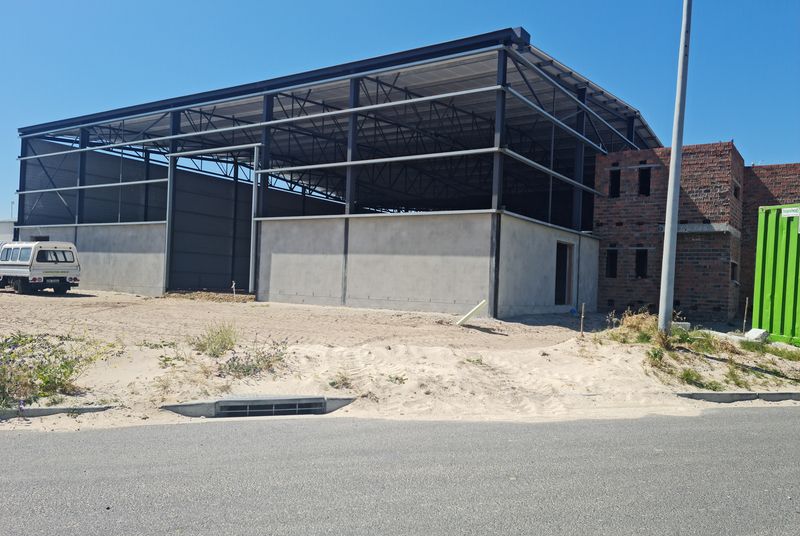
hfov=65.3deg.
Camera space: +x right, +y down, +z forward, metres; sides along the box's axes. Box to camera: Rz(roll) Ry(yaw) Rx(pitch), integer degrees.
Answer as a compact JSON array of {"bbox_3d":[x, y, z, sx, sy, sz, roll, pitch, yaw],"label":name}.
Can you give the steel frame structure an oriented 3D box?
[{"bbox_3d":[-0.500,-2.720,33.700,26.000,8.500,26.400,1,-1,34],"label":"steel frame structure"}]

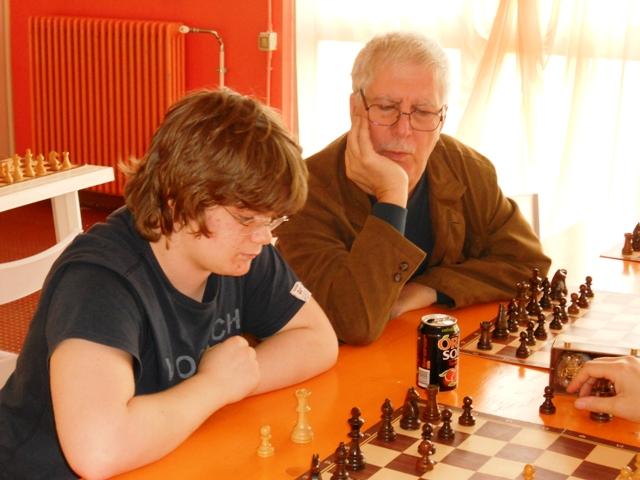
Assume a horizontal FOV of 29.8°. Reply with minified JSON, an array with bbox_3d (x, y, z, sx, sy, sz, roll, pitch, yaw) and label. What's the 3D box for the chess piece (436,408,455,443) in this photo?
[{"bbox_3d":[0.182,0.261,1.718,0.024,0.043,0.024,9,17,29],"label":"chess piece"}]

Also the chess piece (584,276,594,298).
[{"bbox_3d":[0.525,0.092,2.346,0.025,0.044,0.025,9,16,29],"label":"chess piece"}]

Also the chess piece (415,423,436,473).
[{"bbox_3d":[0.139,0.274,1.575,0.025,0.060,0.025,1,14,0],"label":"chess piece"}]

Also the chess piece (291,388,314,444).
[{"bbox_3d":[-0.024,0.245,1.669,0.031,0.074,0.031,1,14,0],"label":"chess piece"}]

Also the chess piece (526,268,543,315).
[{"bbox_3d":[0.405,0.097,2.264,0.030,0.089,0.030,9,17,29],"label":"chess piece"}]

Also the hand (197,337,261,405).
[{"bbox_3d":[-0.140,0.201,1.860,0.100,0.088,0.080,-13,19,-41],"label":"hand"}]

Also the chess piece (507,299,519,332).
[{"bbox_3d":[0.345,0.134,2.144,0.024,0.058,0.024,0,14,0],"label":"chess piece"}]

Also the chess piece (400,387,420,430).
[{"bbox_3d":[0.133,0.243,1.753,0.031,0.060,0.031,9,17,29],"label":"chess piece"}]

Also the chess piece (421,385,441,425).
[{"bbox_3d":[0.163,0.239,1.755,0.027,0.048,0.027,0,14,0],"label":"chess piece"}]

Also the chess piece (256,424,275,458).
[{"bbox_3d":[-0.077,0.279,1.681,0.025,0.043,0.025,0,14,0],"label":"chess piece"}]

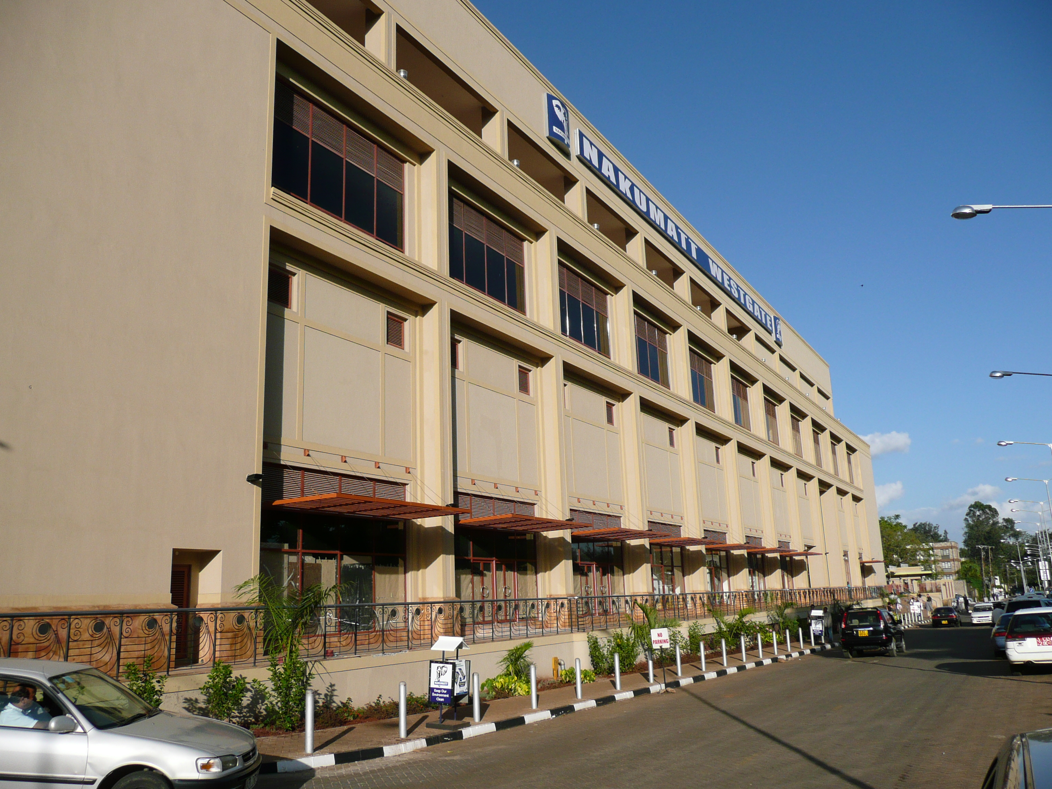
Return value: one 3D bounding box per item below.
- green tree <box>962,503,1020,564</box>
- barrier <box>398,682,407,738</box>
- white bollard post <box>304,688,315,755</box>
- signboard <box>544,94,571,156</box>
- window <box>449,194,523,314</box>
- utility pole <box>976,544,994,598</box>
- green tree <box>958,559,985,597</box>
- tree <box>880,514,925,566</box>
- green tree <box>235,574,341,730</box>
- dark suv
[{"bbox_3d":[106.596,35.501,195.000,11.000,19.500,11.500,-10,-16,29],"label":"green tree"},{"bbox_3d":[-2.046,5.248,14.209,0.115,0.890,0.115,-10,-16,29],"label":"barrier"},{"bbox_3d":[-3.150,4.766,12.420,0.115,0.890,0.115,-10,-16,29],"label":"white bollard post"},{"bbox_3d":[1.586,-13.220,41.898,0.400,2.350,2.220,-10,-16,29],"label":"signboard"},{"bbox_3d":[-1.481,-5.181,31.648,0.200,3.140,5.550,-10,-16,29],"label":"window"},{"bbox_3d":[81.056,31.075,150.000,2.400,9.200,0.600,-10,-16,29],"label":"utility pole"},{"bbox_3d":[74.264,30.652,142.000,4.400,6.600,4.400,-10,-16,29],"label":"green tree"},{"bbox_3d":[53.553,22.211,122.000,6.500,10.500,6.500,-10,-16,29],"label":"tree"},{"bbox_3d":[-4.378,4.728,15.799,1.650,2.650,1.700,-2,-14,0],"label":"green tree"},{"bbox_3d":[13.358,9.072,32.636,1.770,1.730,4.500,-10,-16,29],"label":"dark suv"}]

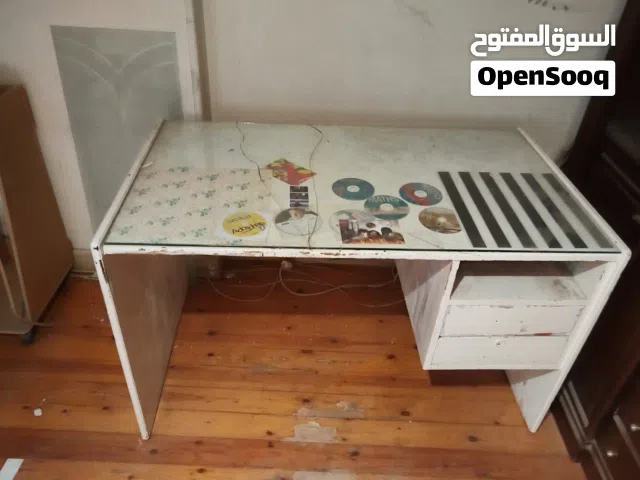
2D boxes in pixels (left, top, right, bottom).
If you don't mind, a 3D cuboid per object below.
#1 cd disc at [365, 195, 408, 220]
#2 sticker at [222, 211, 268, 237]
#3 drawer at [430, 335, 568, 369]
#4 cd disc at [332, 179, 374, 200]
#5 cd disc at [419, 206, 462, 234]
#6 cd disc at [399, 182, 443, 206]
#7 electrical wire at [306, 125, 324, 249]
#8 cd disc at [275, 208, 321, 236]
[{"bbox_3d":[0.178,-0.087,1.274,0.120,0.002,0.120,1,36,-4],"label":"cd disc"},{"bbox_3d":[-0.182,-0.039,1.175,0.113,0.001,0.113,1,36,-4],"label":"sticker"},{"bbox_3d":[0.503,0.200,1.540,0.378,0.134,0.420,1,36,-4],"label":"drawer"},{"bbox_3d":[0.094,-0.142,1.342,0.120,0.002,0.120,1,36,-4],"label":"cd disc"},{"bbox_3d":[0.316,-0.051,1.237,0.120,0.002,0.120,1,36,-4],"label":"cd disc"},{"bbox_3d":[0.282,-0.128,1.339,0.120,0.002,0.120,3,36,-2],"label":"cd disc"},{"bbox_3d":[-0.008,-0.193,1.402,0.066,0.004,0.722,1,36,-4],"label":"electrical wire"},{"bbox_3d":[-0.052,-0.046,1.196,0.120,0.002,0.120,1,36,-4],"label":"cd disc"}]

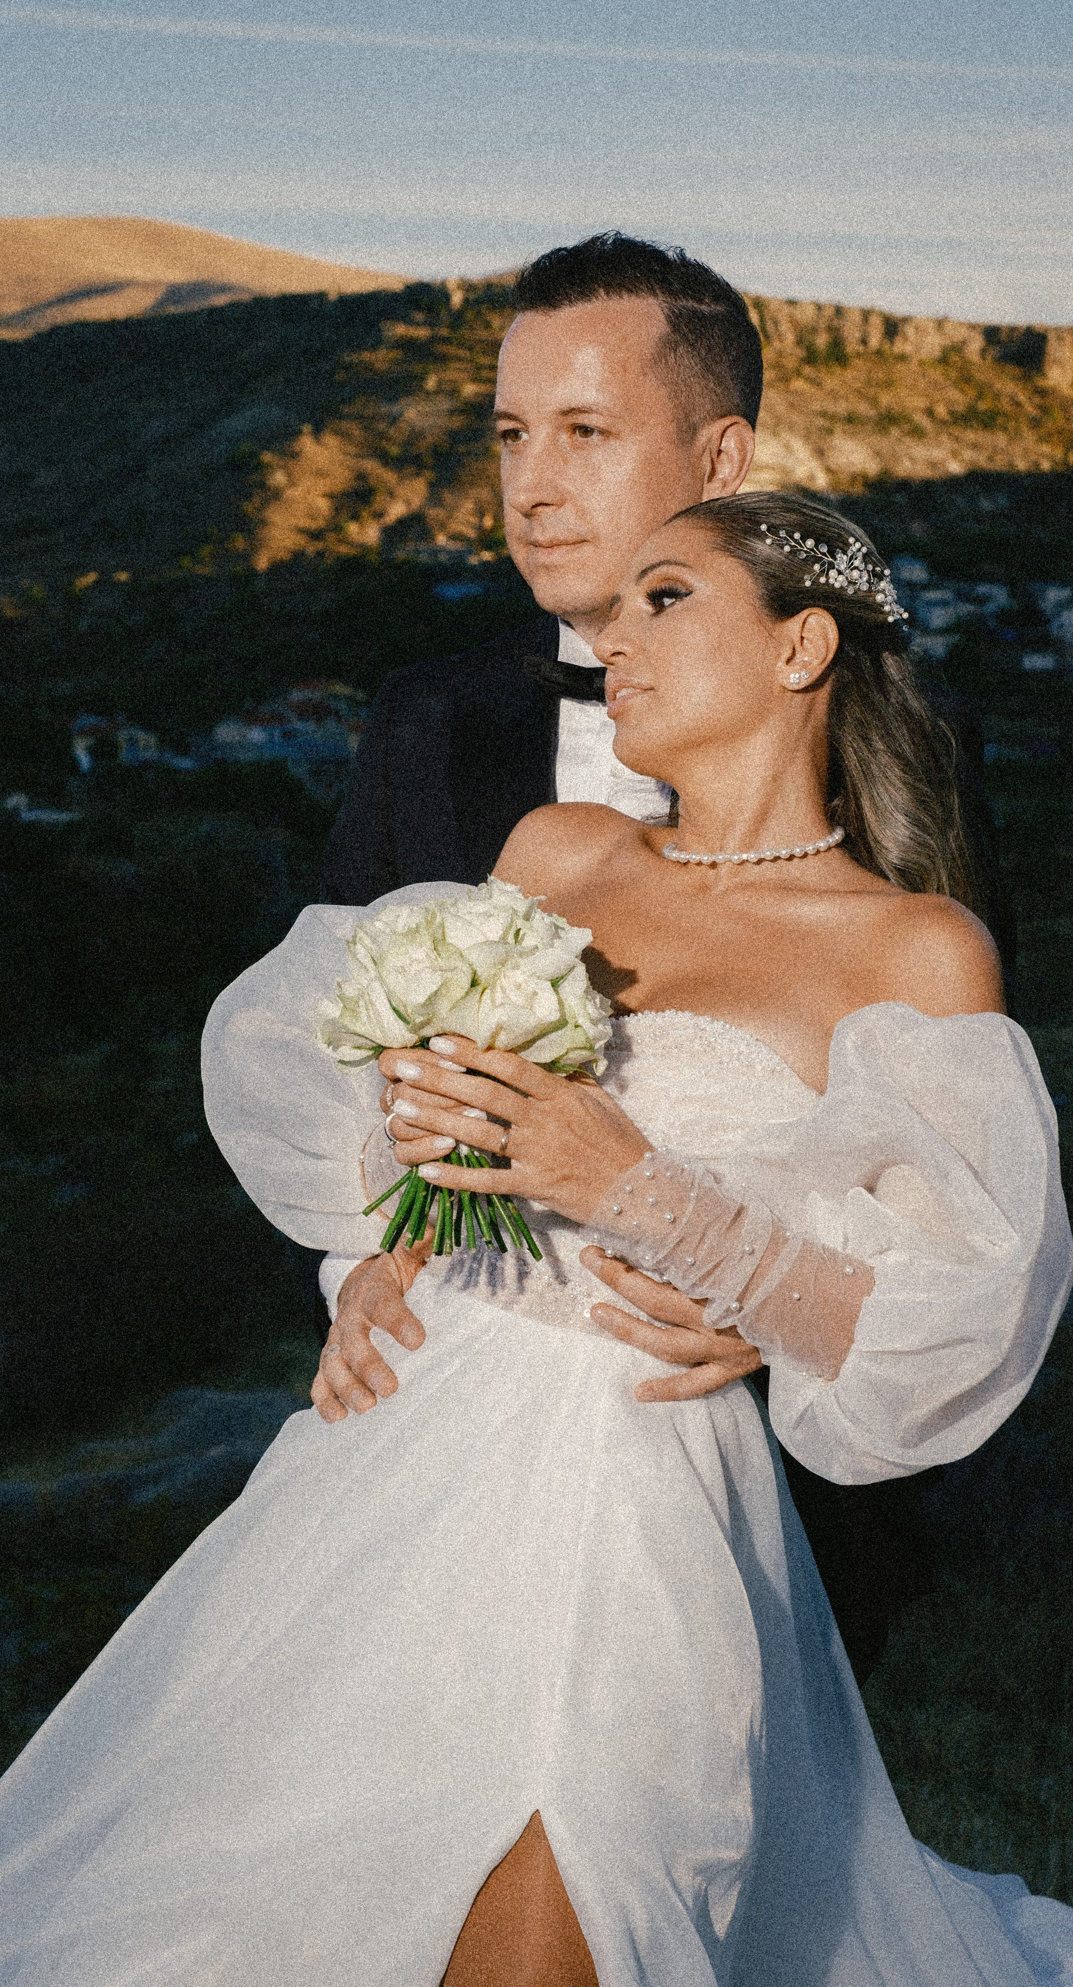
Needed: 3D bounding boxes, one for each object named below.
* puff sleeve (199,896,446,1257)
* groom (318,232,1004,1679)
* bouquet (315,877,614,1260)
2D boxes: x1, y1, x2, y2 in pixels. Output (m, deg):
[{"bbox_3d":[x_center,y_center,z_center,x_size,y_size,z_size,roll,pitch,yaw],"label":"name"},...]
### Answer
[{"bbox_3d":[-0.119,0.050,1.820,0.190,0.235,0.220,2,5,21],"label":"puff sleeve"},{"bbox_3d":[0.070,0.385,2.030,0.550,1.780,0.450,2,5,22],"label":"groom"},{"bbox_3d":[-0.042,0.044,1.710,0.175,0.225,0.175,5,12,6],"label":"bouquet"}]

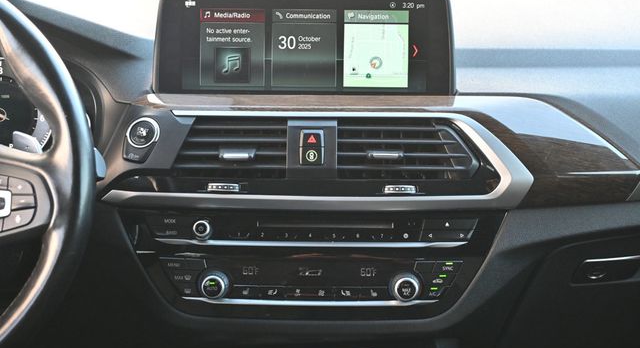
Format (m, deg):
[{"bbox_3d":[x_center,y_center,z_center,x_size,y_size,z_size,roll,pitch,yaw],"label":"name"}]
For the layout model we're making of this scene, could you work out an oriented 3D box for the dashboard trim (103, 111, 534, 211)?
[{"bbox_3d":[-0.002,-0.011,0.905,0.405,0.100,0.058,1,2,1],"label":"dashboard trim"}]

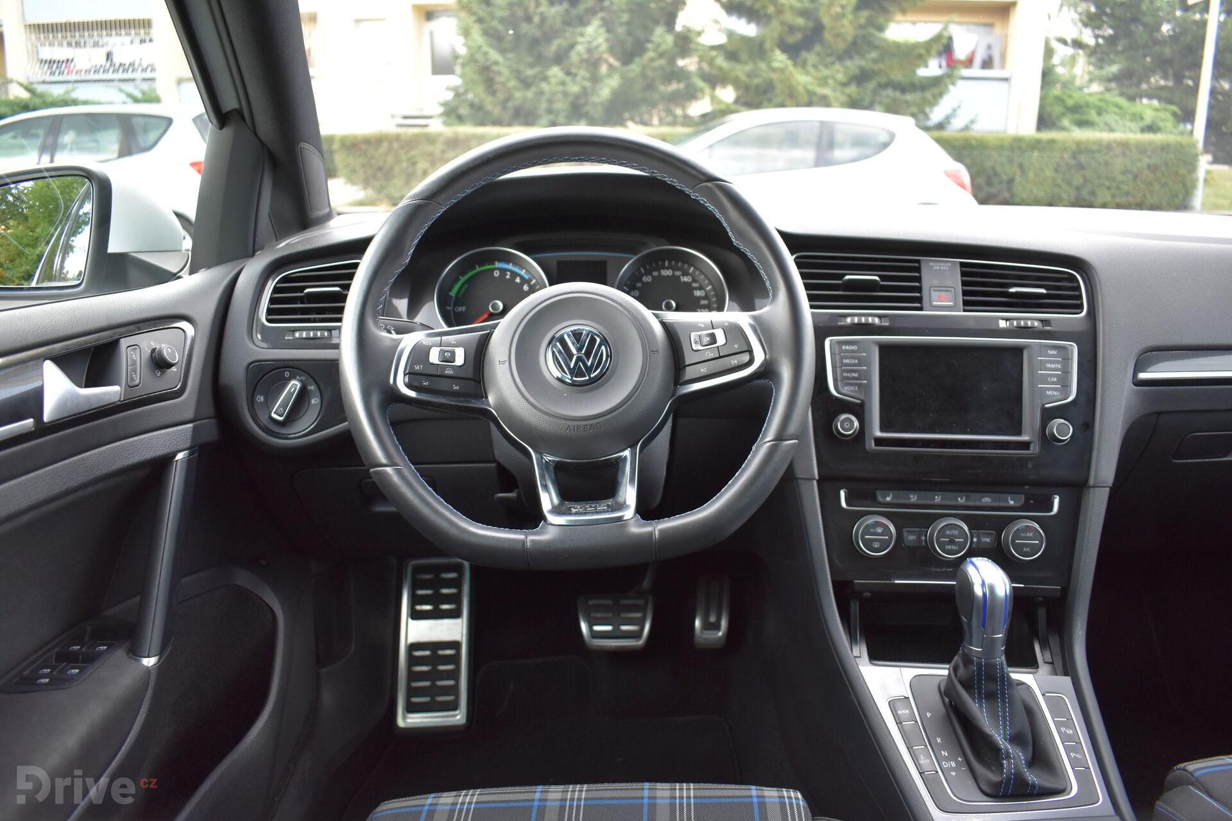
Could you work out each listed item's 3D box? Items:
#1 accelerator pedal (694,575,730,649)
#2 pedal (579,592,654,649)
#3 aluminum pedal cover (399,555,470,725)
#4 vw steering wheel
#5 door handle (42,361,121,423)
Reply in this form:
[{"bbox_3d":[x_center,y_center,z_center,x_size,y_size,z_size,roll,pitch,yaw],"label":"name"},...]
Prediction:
[{"bbox_3d":[0.126,0.266,1.218,0.045,0.098,0.020,0,-20,-1],"label":"accelerator pedal"},{"bbox_3d":[-0.001,0.271,1.183,0.093,0.071,0.020,0,-17,-1],"label":"pedal"},{"bbox_3d":[-0.229,0.290,1.161,0.083,0.207,0.016,0,-16,-1],"label":"aluminum pedal cover"},{"bbox_3d":[-0.030,-0.051,0.757,0.370,0.353,0.100,-3,-10,-2],"label":"vw steering wheel"},{"bbox_3d":[-0.428,-0.020,0.729,0.022,0.047,0.098,2,11,5],"label":"door handle"}]

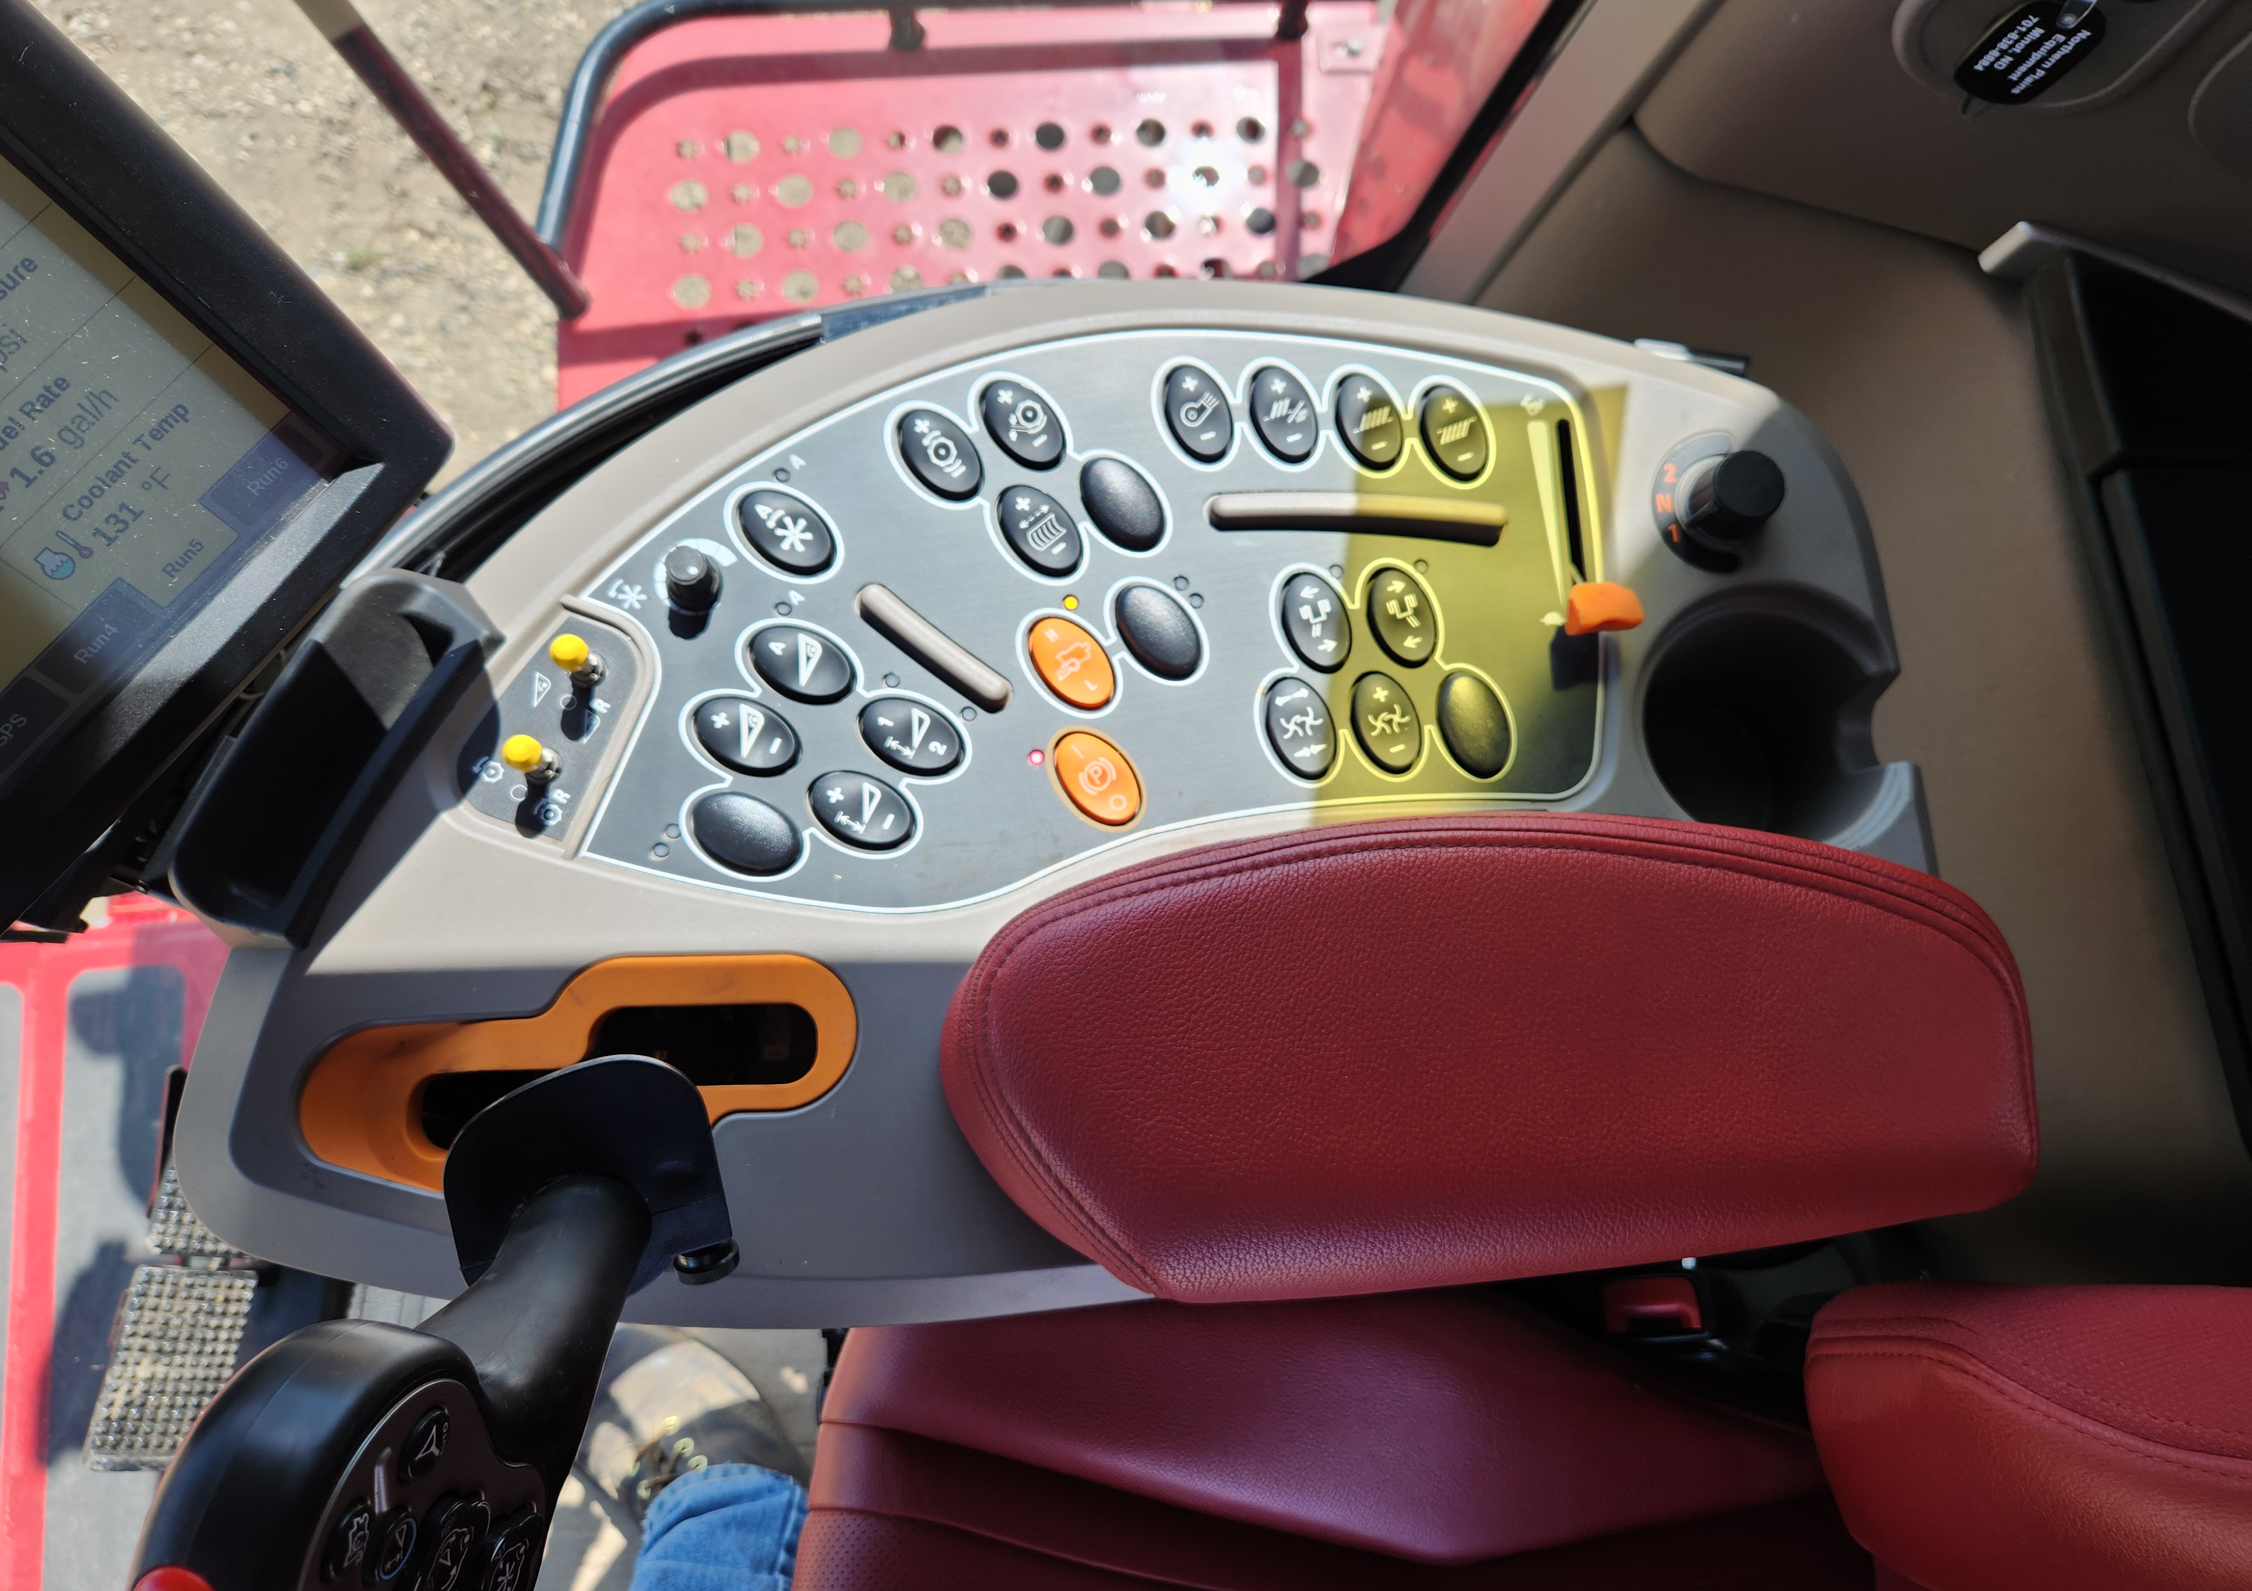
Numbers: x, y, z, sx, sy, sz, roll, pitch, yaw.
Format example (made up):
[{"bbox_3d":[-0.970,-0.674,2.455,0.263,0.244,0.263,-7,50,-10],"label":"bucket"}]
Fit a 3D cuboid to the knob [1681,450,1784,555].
[{"bbox_3d":[0.220,-0.109,0.540,0.028,0.018,0.027,-32,84,-12],"label":"knob"}]

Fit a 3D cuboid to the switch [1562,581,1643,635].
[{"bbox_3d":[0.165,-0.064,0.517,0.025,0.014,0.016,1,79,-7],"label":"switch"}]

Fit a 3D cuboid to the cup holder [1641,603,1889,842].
[{"bbox_3d":[0.224,-0.015,0.568,0.100,0.076,0.100,1,79,-7],"label":"cup holder"}]

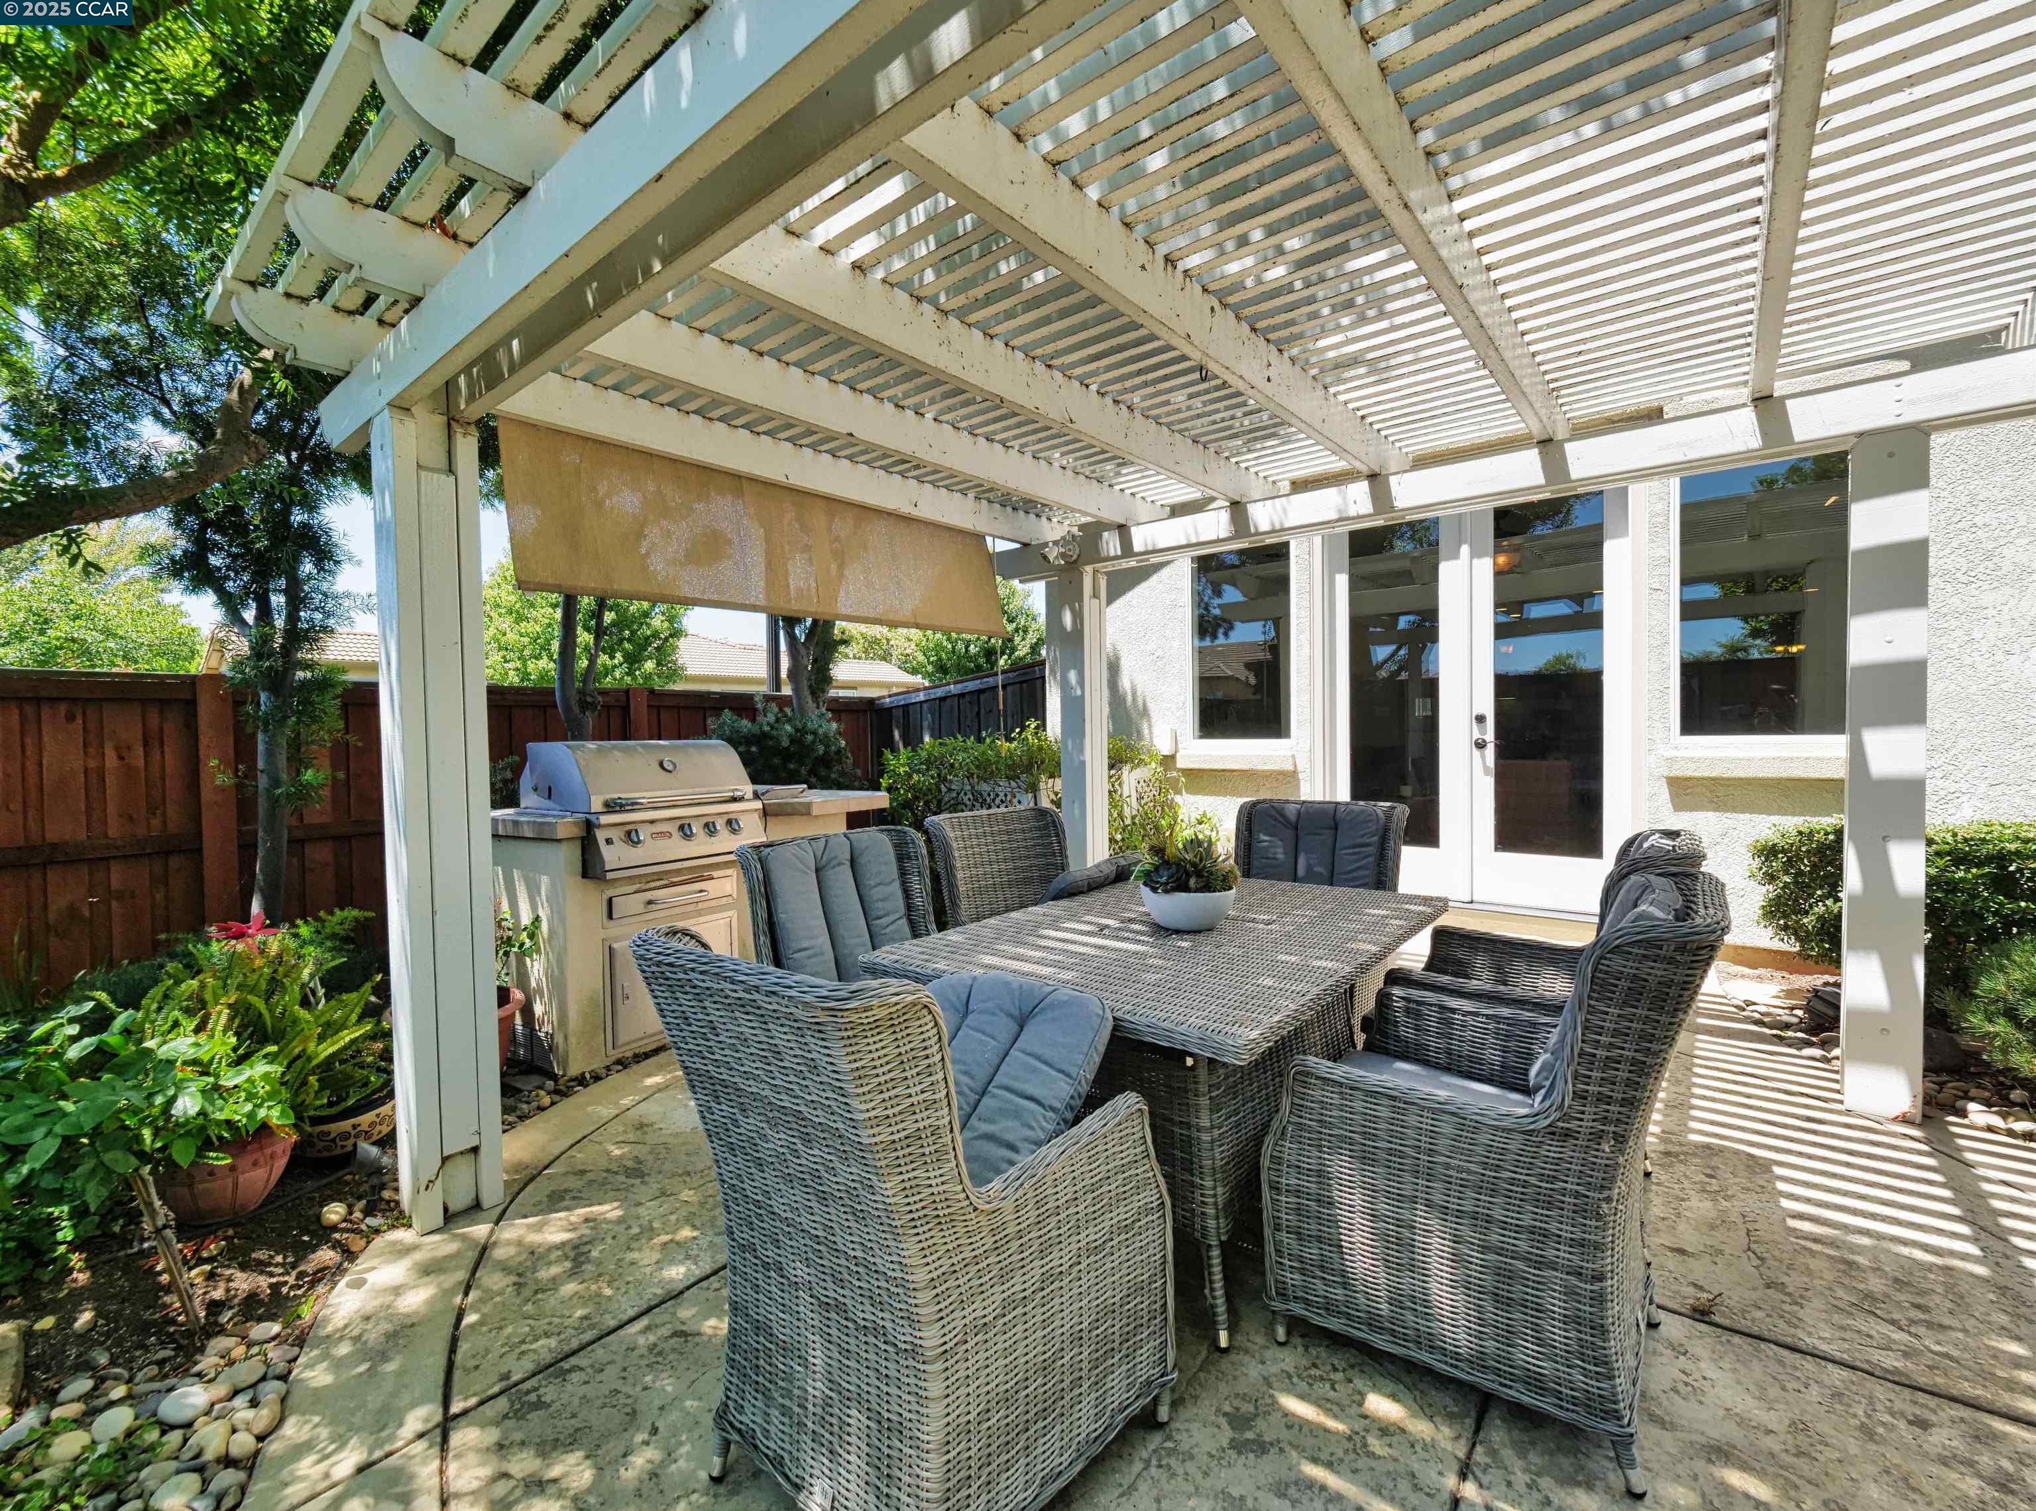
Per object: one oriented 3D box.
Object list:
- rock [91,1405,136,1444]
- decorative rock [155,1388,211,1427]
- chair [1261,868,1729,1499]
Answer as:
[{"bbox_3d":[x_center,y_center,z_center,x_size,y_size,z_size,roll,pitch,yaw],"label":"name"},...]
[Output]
[{"bbox_3d":[-1.659,1.228,1.511,0.095,0.037,0.056,0,2,41],"label":"rock"},{"bbox_3d":[-1.569,1.226,1.551,0.099,0.043,0.065,-1,1,22],"label":"decorative rock"},{"bbox_3d":[0.976,0.708,1.650,0.741,0.953,0.618,0,2,40],"label":"chair"}]

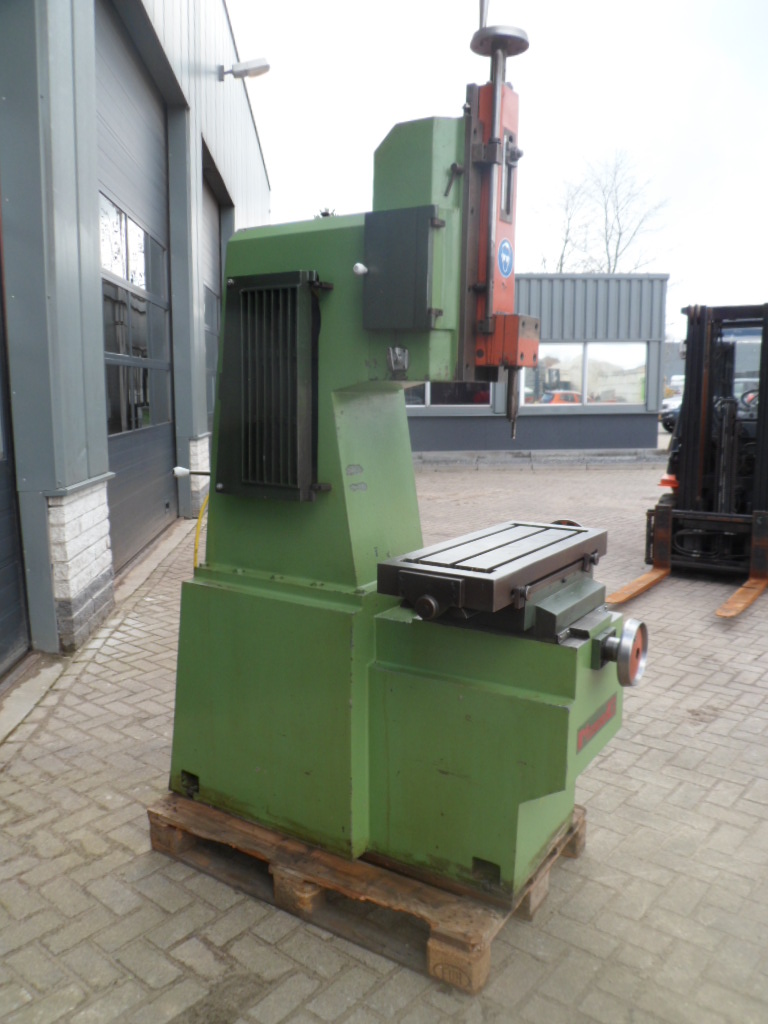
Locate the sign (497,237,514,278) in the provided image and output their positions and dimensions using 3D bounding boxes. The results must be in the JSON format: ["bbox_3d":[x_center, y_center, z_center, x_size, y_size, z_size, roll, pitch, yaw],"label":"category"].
[{"bbox_3d":[0.336,-0.699,2.200,0.004,0.100,0.100,5,10,32],"label":"sign"}]

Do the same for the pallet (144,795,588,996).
[{"bbox_3d":[-0.046,1.045,2.643,1.200,0.144,0.800,5,10,32],"label":"pallet"}]

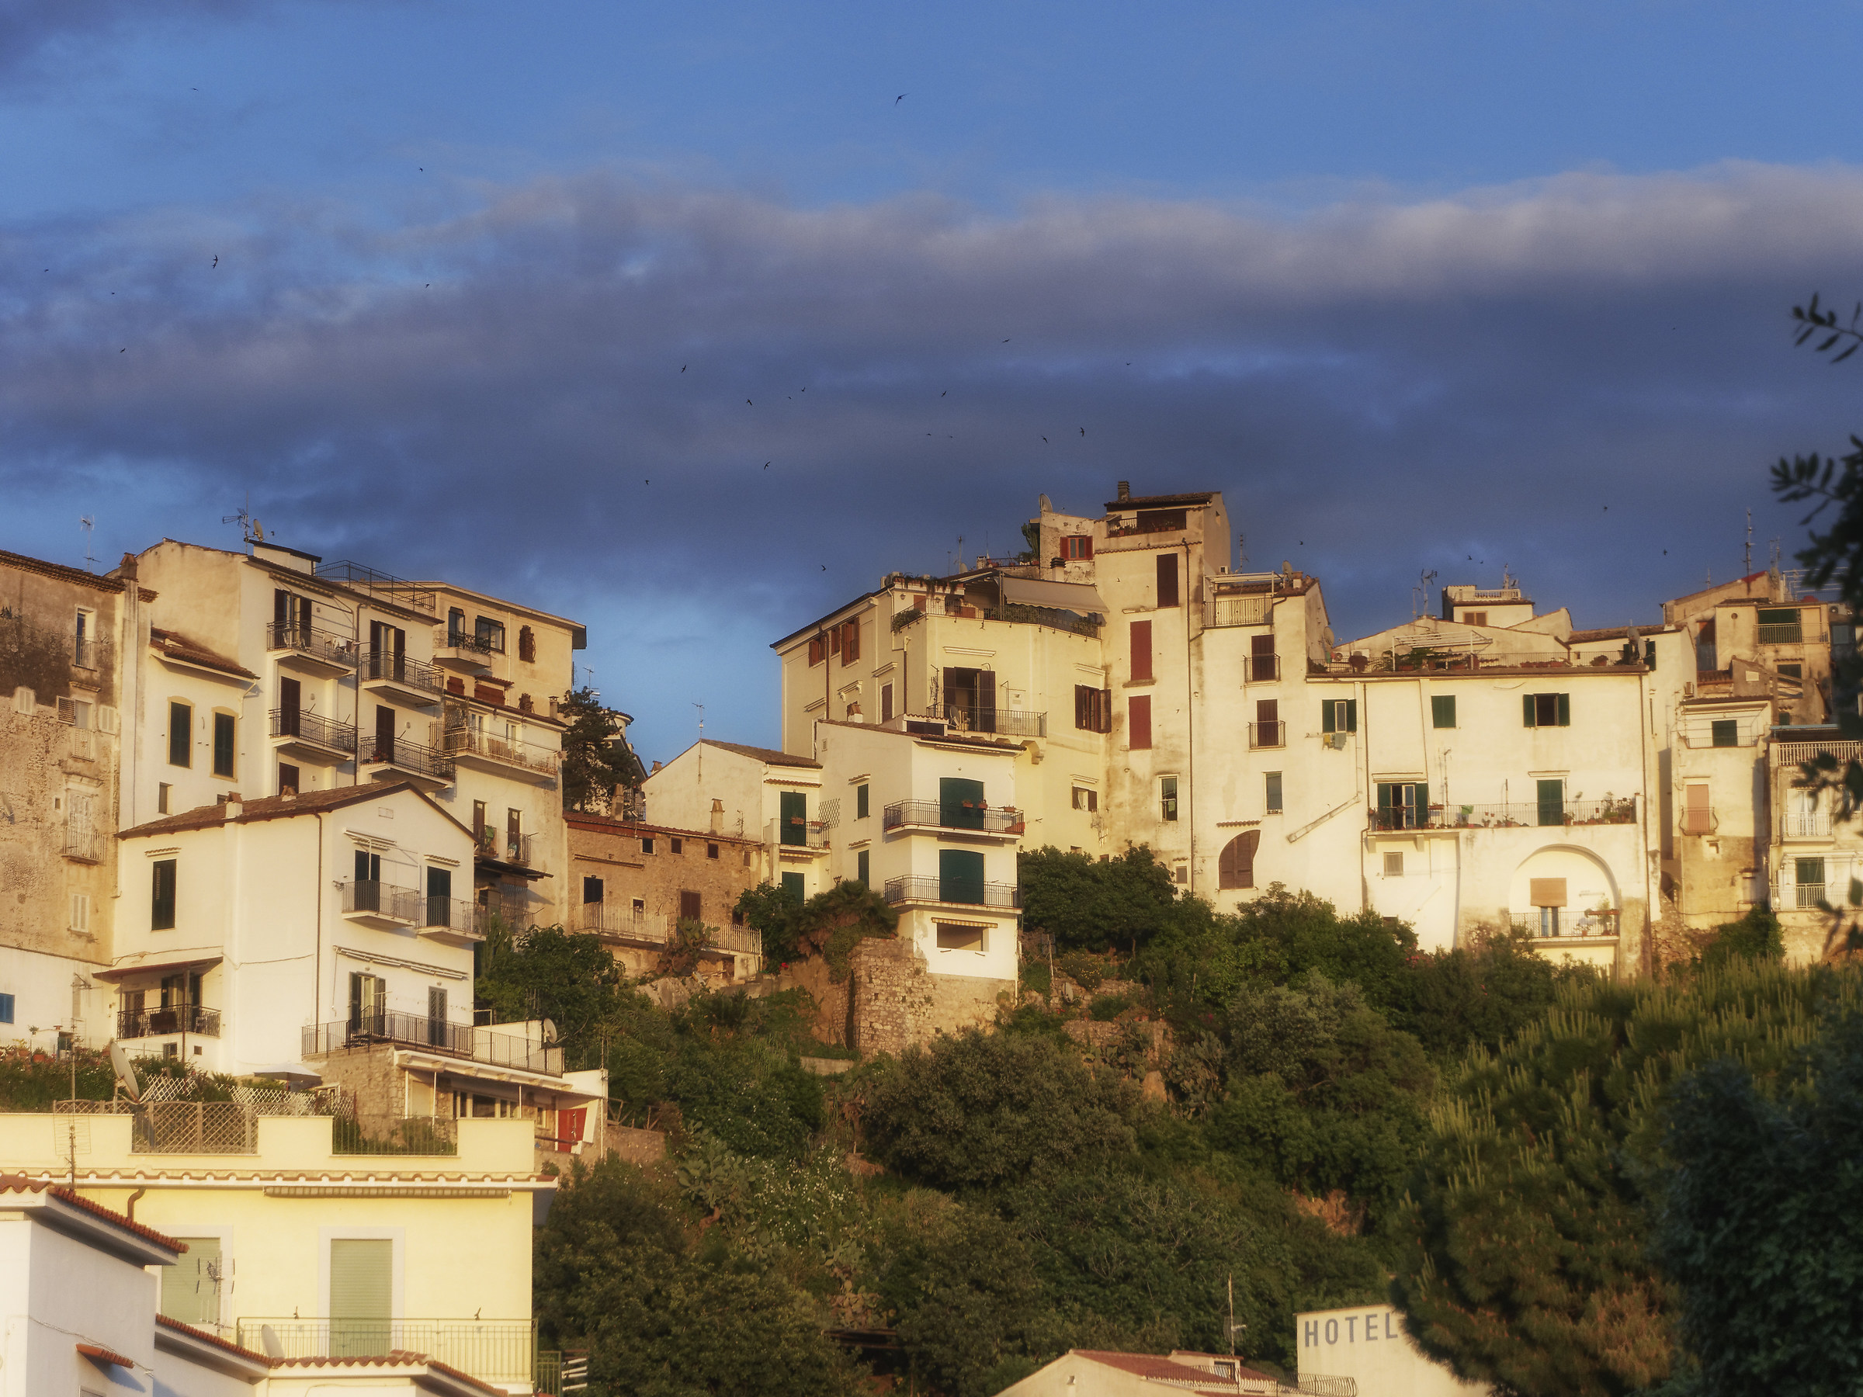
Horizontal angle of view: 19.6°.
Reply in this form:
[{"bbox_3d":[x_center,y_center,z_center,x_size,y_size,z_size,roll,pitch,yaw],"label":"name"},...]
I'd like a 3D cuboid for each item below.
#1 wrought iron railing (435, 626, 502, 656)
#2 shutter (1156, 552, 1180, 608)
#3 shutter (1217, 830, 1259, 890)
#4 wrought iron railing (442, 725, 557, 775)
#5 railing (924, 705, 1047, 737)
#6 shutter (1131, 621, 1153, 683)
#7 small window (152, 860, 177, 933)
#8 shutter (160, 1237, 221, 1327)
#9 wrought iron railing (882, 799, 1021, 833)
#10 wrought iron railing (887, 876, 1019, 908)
[{"bbox_3d":[-17.431,-1.923,201.086,0.950,0.625,2.169,-7,-13,31],"label":"wrought iron railing"},{"bbox_3d":[9.857,-4.929,225.000,0.950,2.200,0.080,-4,-11,21],"label":"shutter"},{"bbox_3d":[12.894,6.784,226.000,1.840,2.500,0.100,-4,-12,16],"label":"shutter"},{"bbox_3d":[-16.497,1.989,206.000,1.100,1.020,5.400,-8,-14,32],"label":"wrought iron railing"},{"bbox_3d":[2.357,1.021,222.189,4.977,1.023,0.750,5,-12,-23],"label":"railing"},{"bbox_3d":[8.811,-1.978,225.000,0.950,2.450,0.080,-4,-11,21],"label":"shutter"},{"bbox_3d":[-24.665,6.293,173.000,1.030,2.270,0.120,-8,-13,34],"label":"small window"},{"bbox_3d":[-11.891,9.369,86.500,0.950,1.390,0.060,1,-11,-6],"label":"shutter"},{"bbox_3d":[0.884,4.933,213.836,5.336,1.060,1.650,6,-13,-27],"label":"wrought iron railing"},{"bbox_3d":[0.796,7.861,213.794,5.137,1.028,1.650,6,-13,-27],"label":"wrought iron railing"}]

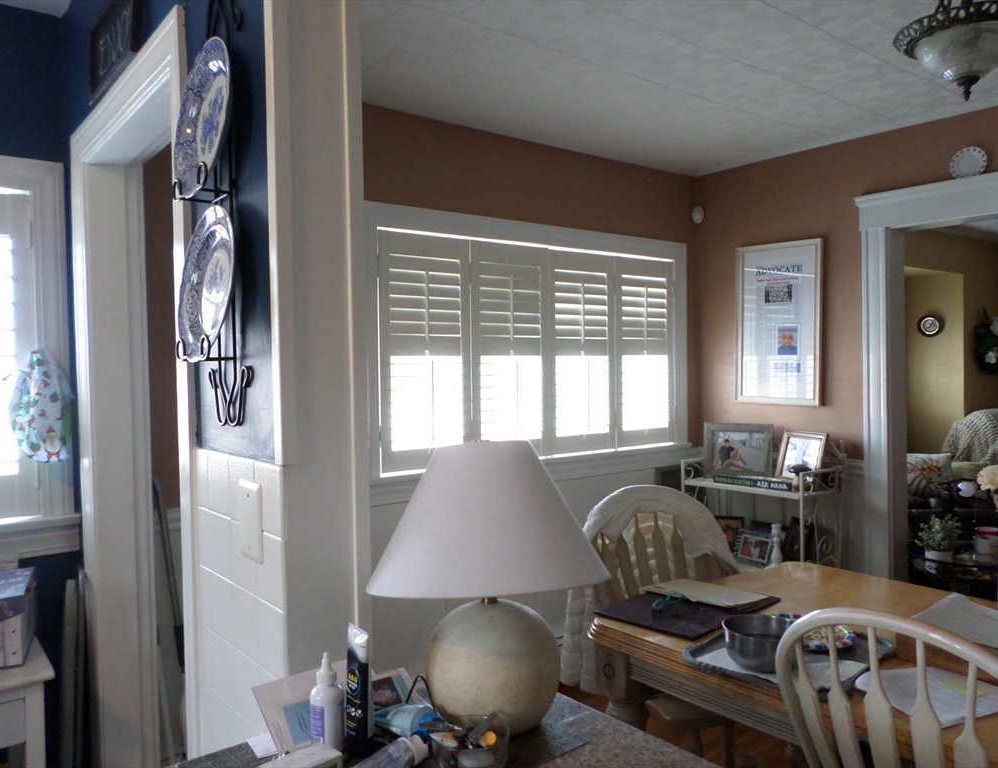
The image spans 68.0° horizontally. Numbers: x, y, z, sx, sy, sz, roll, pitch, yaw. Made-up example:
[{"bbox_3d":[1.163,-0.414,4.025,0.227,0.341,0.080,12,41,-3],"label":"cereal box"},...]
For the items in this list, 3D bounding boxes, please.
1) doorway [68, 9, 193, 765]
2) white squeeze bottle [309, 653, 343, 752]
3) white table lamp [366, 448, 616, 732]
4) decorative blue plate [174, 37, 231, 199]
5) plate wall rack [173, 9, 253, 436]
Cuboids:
[{"bbox_3d":[-0.824,0.353,1.799,0.160,2.106,0.971,-2,1,-40],"label":"doorway"},{"bbox_3d":[-0.242,0.449,1.040,0.047,0.139,0.047,-1,1,0],"label":"white squeeze bottle"},{"bbox_3d":[-0.014,0.298,1.085,0.352,0.431,0.352,-1,1,0],"label":"white table lamp"},{"bbox_3d":[-0.482,-0.433,1.216,0.028,0.258,0.258,7,-5,-40],"label":"decorative blue plate"},{"bbox_3d":[-0.481,-0.282,1.217,0.068,0.708,0.175,-2,1,-40],"label":"plate wall rack"}]

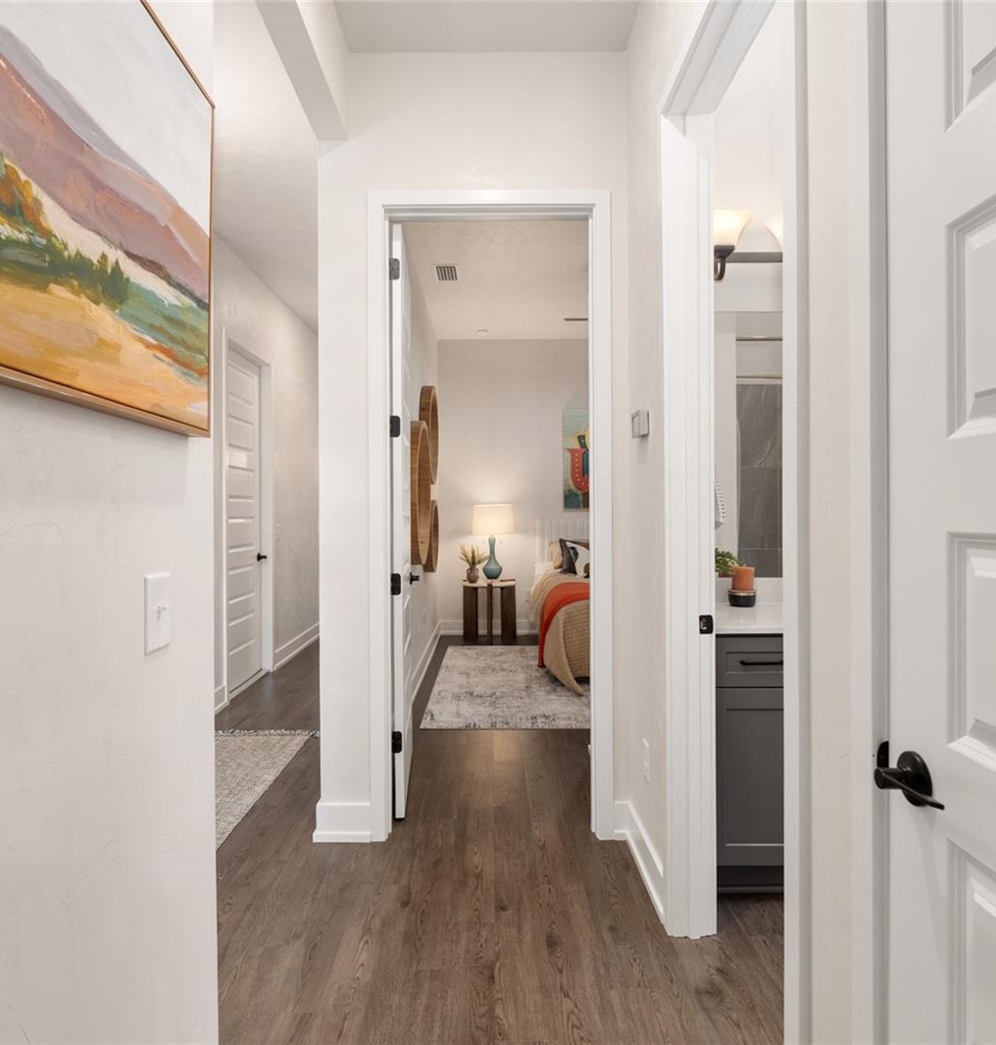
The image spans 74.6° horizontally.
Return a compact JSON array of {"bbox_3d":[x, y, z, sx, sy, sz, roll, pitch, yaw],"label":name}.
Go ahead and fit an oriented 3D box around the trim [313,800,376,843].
[{"bbox_3d":[-0.600,1.162,2.525,0.235,0.142,0.032,0,0,0],"label":"trim"}]

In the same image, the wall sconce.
[{"bbox_3d":[0.852,-1.034,2.490,0.200,0.200,0.220,0,0,0],"label":"wall sconce"}]

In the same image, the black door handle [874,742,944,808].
[{"bbox_3d":[0.480,0.311,0.755,0.055,0.068,0.160,0,0,0],"label":"black door handle"}]

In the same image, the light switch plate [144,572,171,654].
[{"bbox_3d":[-0.517,0.137,1.000,0.012,0.115,0.071,0,0,0],"label":"light switch plate"}]

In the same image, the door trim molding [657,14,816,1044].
[{"bbox_3d":[0.553,-0.020,1.510,0.150,2.500,0.940,0,0,0],"label":"door trim molding"}]

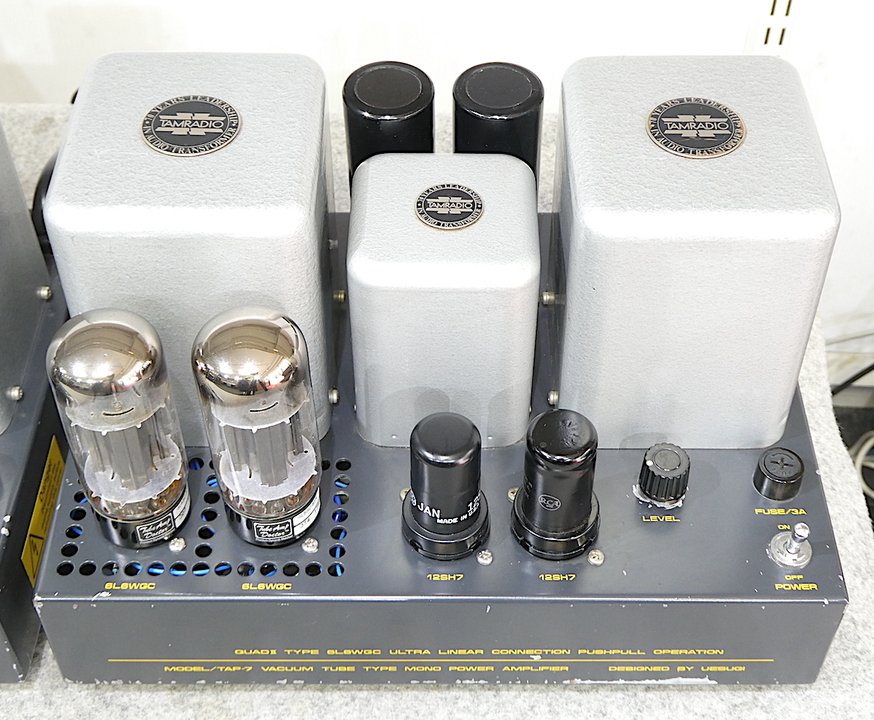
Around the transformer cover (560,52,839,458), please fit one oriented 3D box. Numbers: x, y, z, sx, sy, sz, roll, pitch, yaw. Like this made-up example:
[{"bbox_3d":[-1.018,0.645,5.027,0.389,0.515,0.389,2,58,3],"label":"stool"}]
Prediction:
[{"bbox_3d":[0.090,-0.041,0.492,0.088,0.114,0.099,0,47,0],"label":"transformer cover"}]

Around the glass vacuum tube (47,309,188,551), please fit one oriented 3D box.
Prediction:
[{"bbox_3d":[-0.107,0.022,0.444,0.037,0.097,0.037,0,47,0],"label":"glass vacuum tube"}]

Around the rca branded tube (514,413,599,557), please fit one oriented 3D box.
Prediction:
[{"bbox_3d":[0.043,0.042,0.456,0.032,0.052,0.032,0,47,0],"label":"rca branded tube"}]

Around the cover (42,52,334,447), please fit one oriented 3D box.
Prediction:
[{"bbox_3d":[-0.085,-0.042,0.490,0.089,0.118,0.095,0,47,0],"label":"cover"}]

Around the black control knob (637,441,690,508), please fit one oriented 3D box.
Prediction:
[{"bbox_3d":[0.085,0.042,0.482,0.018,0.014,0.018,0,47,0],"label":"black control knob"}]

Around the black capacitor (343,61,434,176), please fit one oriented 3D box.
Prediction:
[{"bbox_3d":[-0.018,-0.074,0.538,0.035,0.092,0.035,0,47,0],"label":"black capacitor"}]

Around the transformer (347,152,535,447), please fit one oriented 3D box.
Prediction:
[{"bbox_3d":[0.003,-0.023,0.488,0.067,0.094,0.067,0,47,0],"label":"transformer"}]

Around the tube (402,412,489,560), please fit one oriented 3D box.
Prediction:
[{"bbox_3d":[0.003,0.042,0.457,0.032,0.051,0.032,0,47,0],"label":"tube"}]

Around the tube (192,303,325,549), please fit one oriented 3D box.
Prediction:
[{"bbox_3d":[-0.059,0.023,0.444,0.037,0.097,0.037,0,47,0],"label":"tube"}]

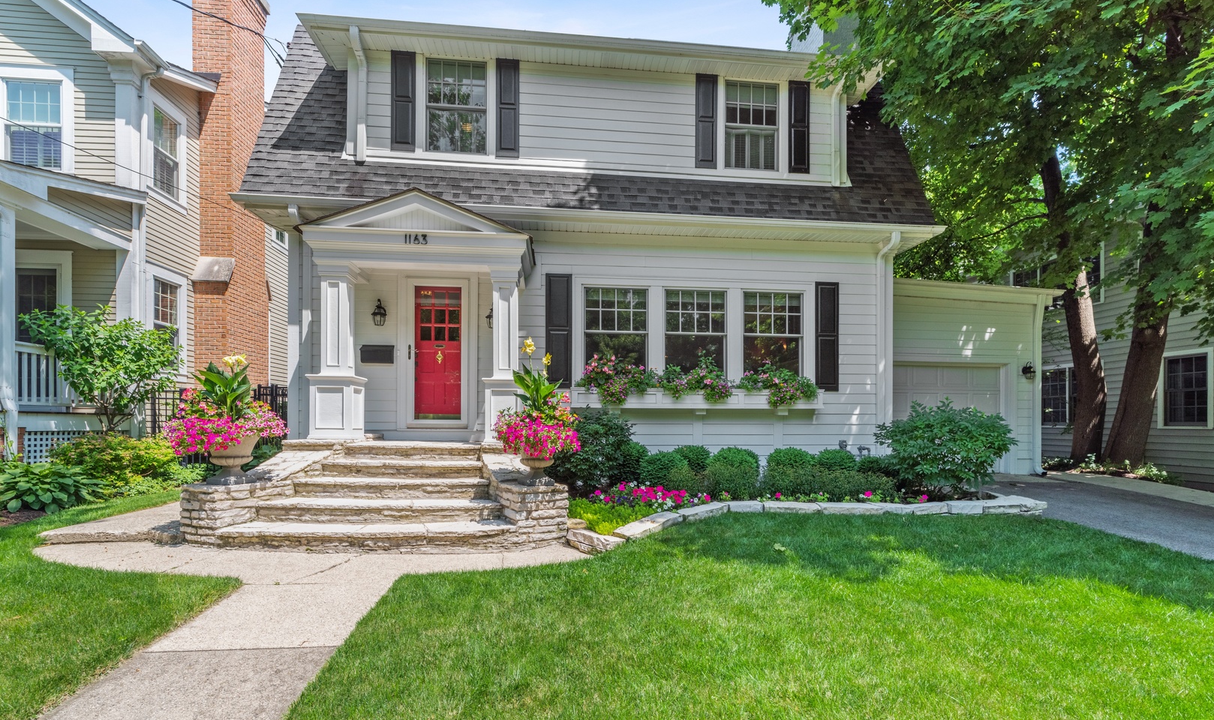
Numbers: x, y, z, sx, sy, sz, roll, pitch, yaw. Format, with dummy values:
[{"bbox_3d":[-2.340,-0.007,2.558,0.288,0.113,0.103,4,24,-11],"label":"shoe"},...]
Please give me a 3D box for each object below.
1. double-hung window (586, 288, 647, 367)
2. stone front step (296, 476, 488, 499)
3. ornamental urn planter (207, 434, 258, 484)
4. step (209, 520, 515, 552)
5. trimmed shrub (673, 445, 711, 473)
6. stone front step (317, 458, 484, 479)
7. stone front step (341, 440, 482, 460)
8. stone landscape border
[{"bbox_3d":[0.127,-0.422,7.376,0.900,1.320,0.110,0,-1,-6],"label":"double-hung window"},{"bbox_3d":[-2.130,1.294,5.179,1.940,0.160,0.460,0,-3,-3],"label":"stone front step"},{"bbox_3d":[-3.524,0.933,4.760,0.440,0.460,0.440,0,-3,-6],"label":"ornamental urn planter"},{"bbox_3d":[-2.130,1.610,4.620,2.600,0.200,0.450,1,-3,-3],"label":"step"},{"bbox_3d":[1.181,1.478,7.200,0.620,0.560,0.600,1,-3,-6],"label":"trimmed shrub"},{"bbox_3d":[-2.219,1.208,5.649,1.780,0.155,0.460,0,-3,-3],"label":"stone front step"},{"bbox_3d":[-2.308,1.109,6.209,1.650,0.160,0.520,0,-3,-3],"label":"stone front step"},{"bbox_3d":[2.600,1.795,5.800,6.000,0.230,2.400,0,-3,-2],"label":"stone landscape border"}]

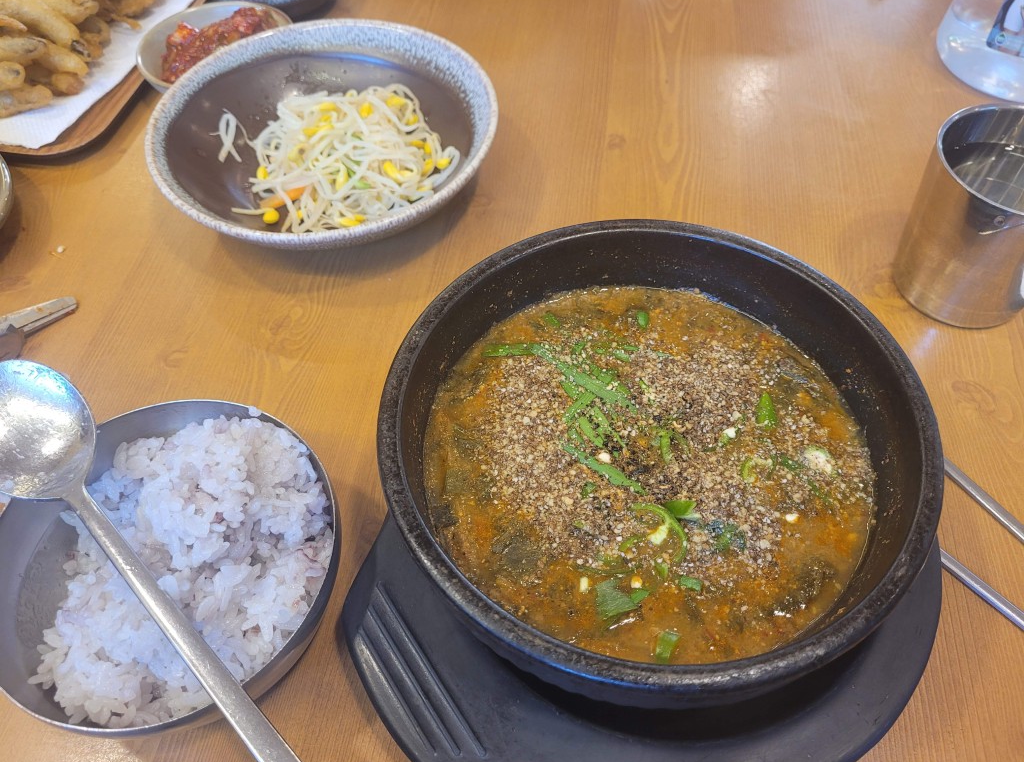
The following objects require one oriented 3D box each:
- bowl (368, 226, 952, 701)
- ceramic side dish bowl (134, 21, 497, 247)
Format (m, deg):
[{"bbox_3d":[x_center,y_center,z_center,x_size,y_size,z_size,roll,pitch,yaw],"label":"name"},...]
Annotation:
[{"bbox_3d":[0.043,0.027,0.260,0.166,0.070,0.166,0,54,0],"label":"bowl"},{"bbox_3d":[-0.087,-0.110,0.377,0.164,0.050,0.164,0,54,0],"label":"ceramic side dish bowl"}]

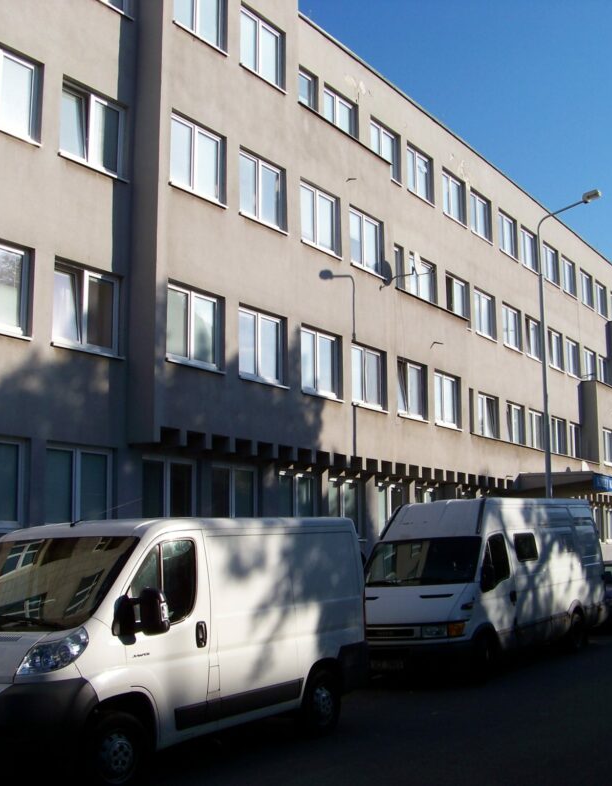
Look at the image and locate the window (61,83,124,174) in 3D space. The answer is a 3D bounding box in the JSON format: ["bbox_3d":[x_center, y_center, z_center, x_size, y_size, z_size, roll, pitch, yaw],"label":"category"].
[{"bbox_3d":[-3.714,-4.568,18.954,0.150,1.400,1.700,-6,-10,31],"label":"window"}]

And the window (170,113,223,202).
[{"bbox_3d":[-2.025,-4.371,20.354,0.140,1.300,1.610,-6,-10,31],"label":"window"}]

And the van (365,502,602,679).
[{"bbox_3d":[2.701,2.877,16.902,2.000,2.560,5.600,-5,-9,34],"label":"van"}]

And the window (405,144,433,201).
[{"bbox_3d":[3.146,-6.115,30.526,0.130,1.272,1.603,-5,-10,33],"label":"window"}]

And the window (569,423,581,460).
[{"bbox_3d":[10.125,1.814,40.882,0.140,1.326,1.610,-6,-10,31],"label":"window"}]

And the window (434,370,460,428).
[{"bbox_3d":[3.798,0.188,29.596,0.150,1.400,1.700,-6,-10,31],"label":"window"}]

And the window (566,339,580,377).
[{"bbox_3d":[9.804,-1.253,40.190,0.130,1.259,1.484,-5,-10,33],"label":"window"}]

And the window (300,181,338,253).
[{"bbox_3d":[0.310,-3.887,24.140,0.140,1.300,1.610,-6,-10,31],"label":"window"}]

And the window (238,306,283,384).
[{"bbox_3d":[-0.923,-0.942,22.043,0.130,1.385,1.623,-5,-10,33],"label":"window"}]

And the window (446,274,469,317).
[{"bbox_3d":[4.441,-2.709,32.323,0.150,1.400,1.700,-6,-10,31],"label":"window"}]

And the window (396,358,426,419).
[{"bbox_3d":[2.652,-0.083,27.713,0.150,1.400,1.700,-6,-10,31],"label":"window"}]

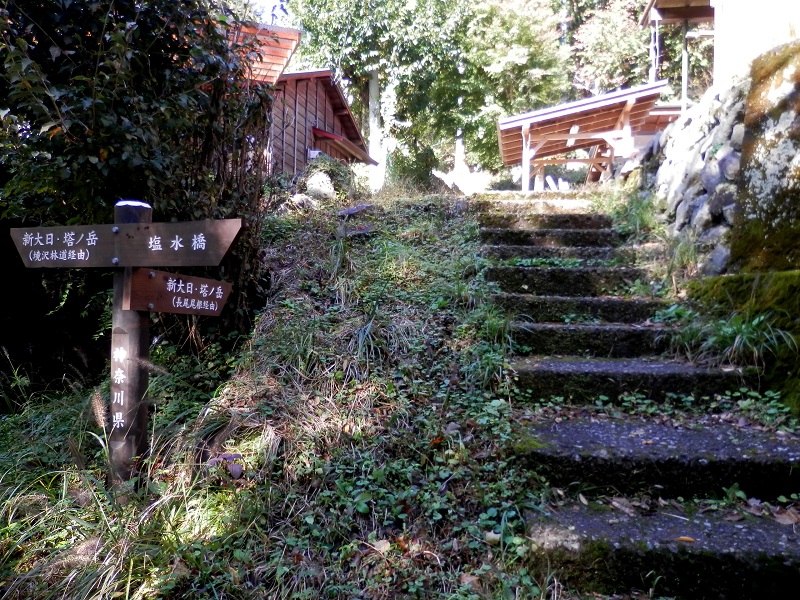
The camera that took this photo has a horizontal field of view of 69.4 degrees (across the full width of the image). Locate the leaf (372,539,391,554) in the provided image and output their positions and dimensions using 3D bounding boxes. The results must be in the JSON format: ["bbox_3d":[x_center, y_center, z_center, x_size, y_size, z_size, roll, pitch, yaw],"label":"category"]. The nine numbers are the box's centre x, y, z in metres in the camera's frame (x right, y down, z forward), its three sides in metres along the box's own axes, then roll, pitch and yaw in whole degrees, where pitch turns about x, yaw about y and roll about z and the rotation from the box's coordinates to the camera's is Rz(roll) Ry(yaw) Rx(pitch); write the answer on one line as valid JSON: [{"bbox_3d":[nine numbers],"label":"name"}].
[{"bbox_3d":[-0.059,0.811,1.900,0.057,0.013,0.055,2,29,-1],"label":"leaf"}]

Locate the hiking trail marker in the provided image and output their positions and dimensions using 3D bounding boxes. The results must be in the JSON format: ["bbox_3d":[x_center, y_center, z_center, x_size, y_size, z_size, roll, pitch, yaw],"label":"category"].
[{"bbox_3d":[-1.035,0.186,2.594,1.178,1.174,0.653,1,0,19],"label":"hiking trail marker"}]

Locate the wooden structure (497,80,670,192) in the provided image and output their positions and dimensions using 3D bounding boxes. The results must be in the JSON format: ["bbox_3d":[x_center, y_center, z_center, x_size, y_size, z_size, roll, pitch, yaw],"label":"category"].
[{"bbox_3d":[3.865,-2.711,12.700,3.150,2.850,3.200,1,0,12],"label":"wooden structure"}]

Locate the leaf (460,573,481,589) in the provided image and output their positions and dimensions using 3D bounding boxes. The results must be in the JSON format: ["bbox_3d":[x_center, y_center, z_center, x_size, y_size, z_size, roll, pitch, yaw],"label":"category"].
[{"bbox_3d":[0.212,0.854,1.760,0.065,0.015,0.055,2,29,-1],"label":"leaf"}]

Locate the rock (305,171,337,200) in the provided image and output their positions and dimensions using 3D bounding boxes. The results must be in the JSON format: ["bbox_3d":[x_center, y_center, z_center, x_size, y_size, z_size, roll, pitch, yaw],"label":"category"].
[{"bbox_3d":[-0.971,-1.401,7.100,0.380,0.360,0.340,1,0,0],"label":"rock"}]

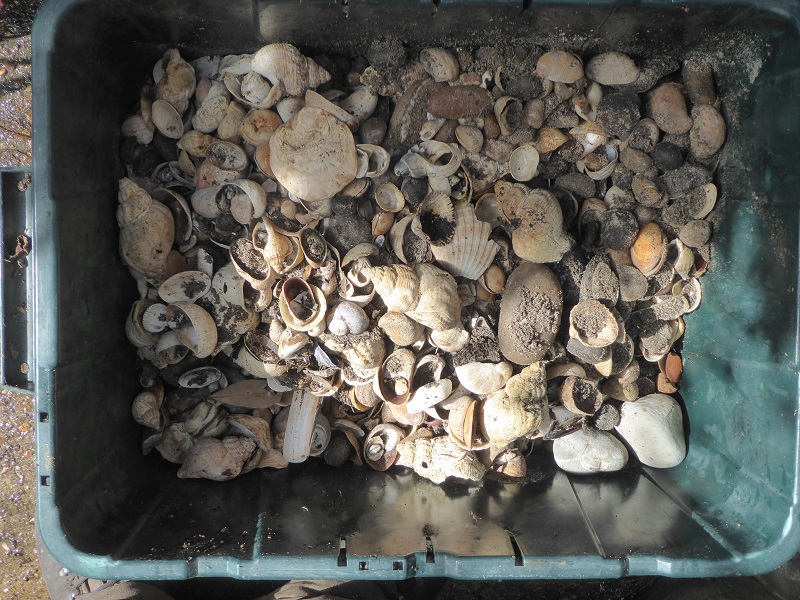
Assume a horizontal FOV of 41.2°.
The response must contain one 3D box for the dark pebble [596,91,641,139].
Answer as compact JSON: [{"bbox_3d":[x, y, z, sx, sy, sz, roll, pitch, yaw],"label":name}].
[{"bbox_3d":[0.179,-0.151,0.872,0.036,0.029,0.039,4,95,-2],"label":"dark pebble"}]

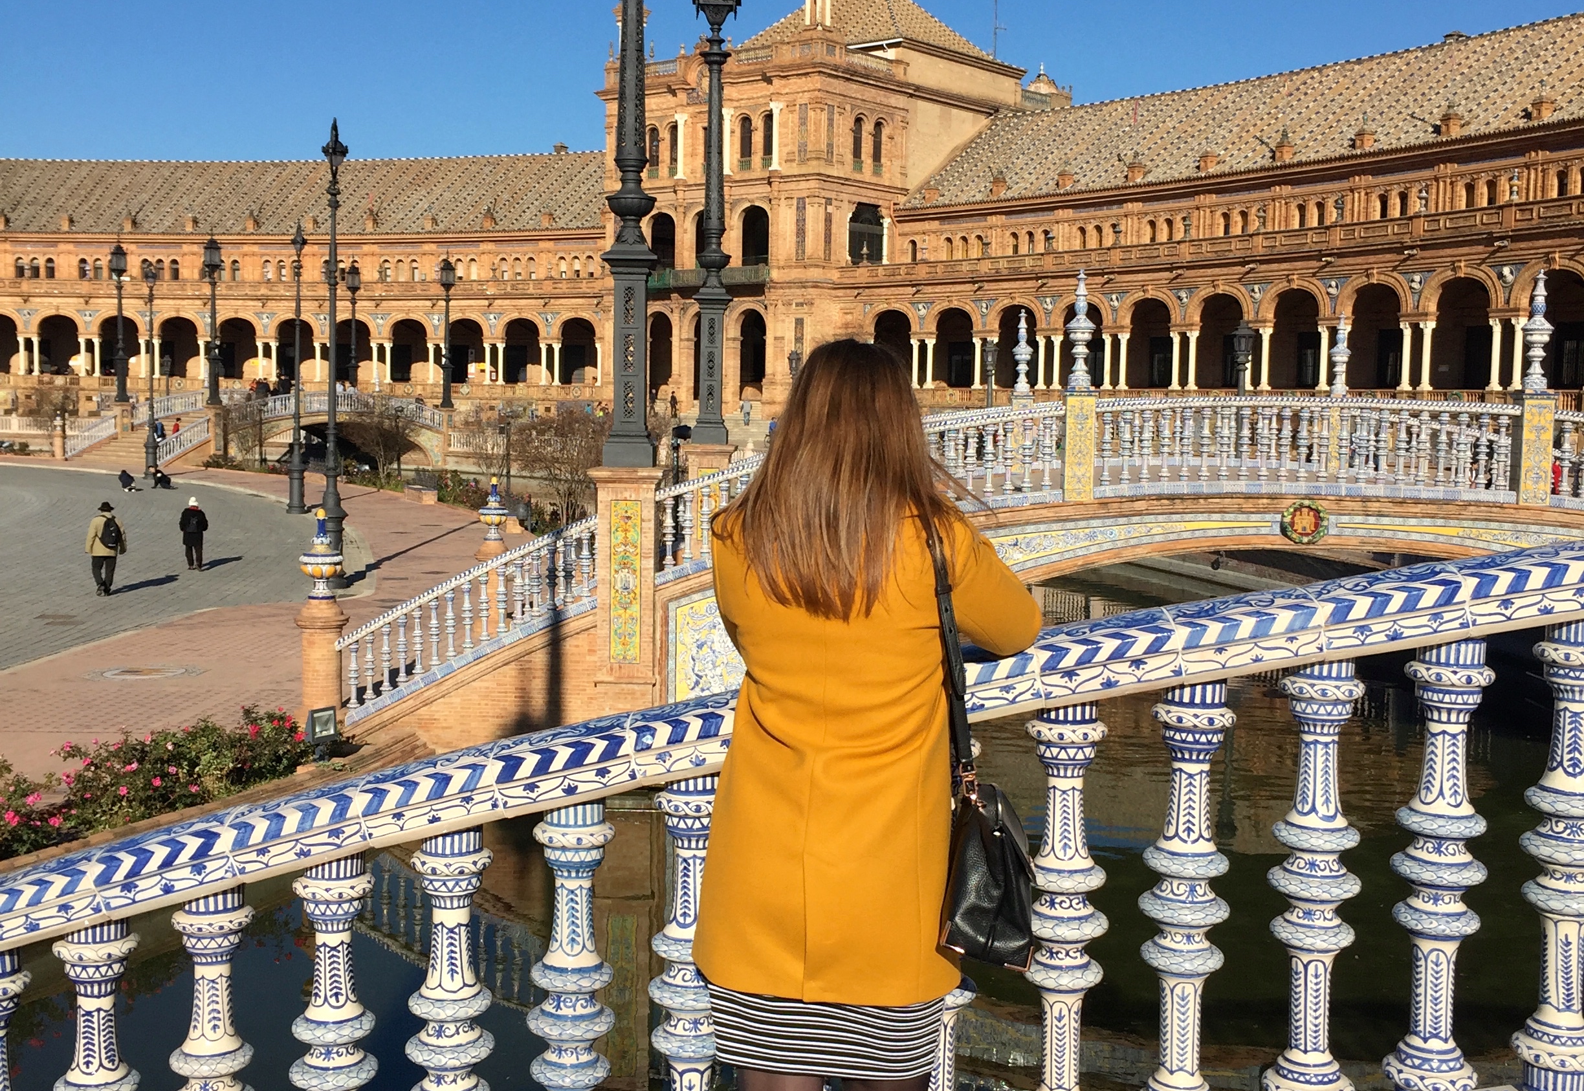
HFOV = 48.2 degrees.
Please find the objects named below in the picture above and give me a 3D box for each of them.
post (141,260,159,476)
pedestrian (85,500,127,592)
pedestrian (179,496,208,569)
[{"bbox_3d":[-28.003,-7.629,77.236,0.560,9.543,0.560,1,5,0],"label":"post"},{"bbox_3d":[-13.337,0.058,34.307,0.620,1.782,0.420,-1,5,-25],"label":"pedestrian"},{"bbox_3d":[-13.374,-0.285,39.540,0.570,1.629,0.400,-1,5,-19],"label":"pedestrian"}]

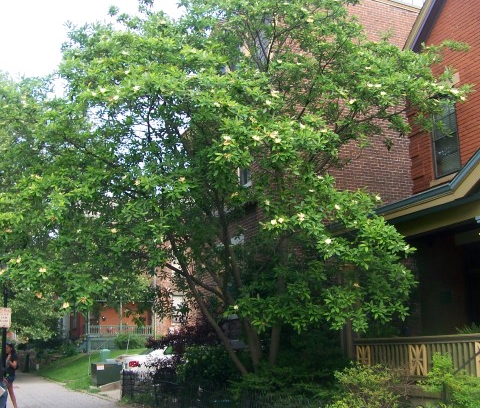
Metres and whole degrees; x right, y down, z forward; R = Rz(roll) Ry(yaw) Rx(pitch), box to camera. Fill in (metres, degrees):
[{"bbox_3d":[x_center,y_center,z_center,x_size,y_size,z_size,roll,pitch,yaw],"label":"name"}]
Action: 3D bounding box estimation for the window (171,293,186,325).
[{"bbox_3d":[-4.372,7.450,46.000,1.100,2.150,0.180,5,-14,-24],"label":"window"}]

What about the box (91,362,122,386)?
[{"bbox_3d":[-4.950,6.382,24.163,0.910,0.840,0.900,5,-14,-24],"label":"box"}]

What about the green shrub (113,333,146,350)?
[{"bbox_3d":[-7.615,9.562,45.000,2.300,1.250,1.900,5,-14,-24],"label":"green shrub"}]

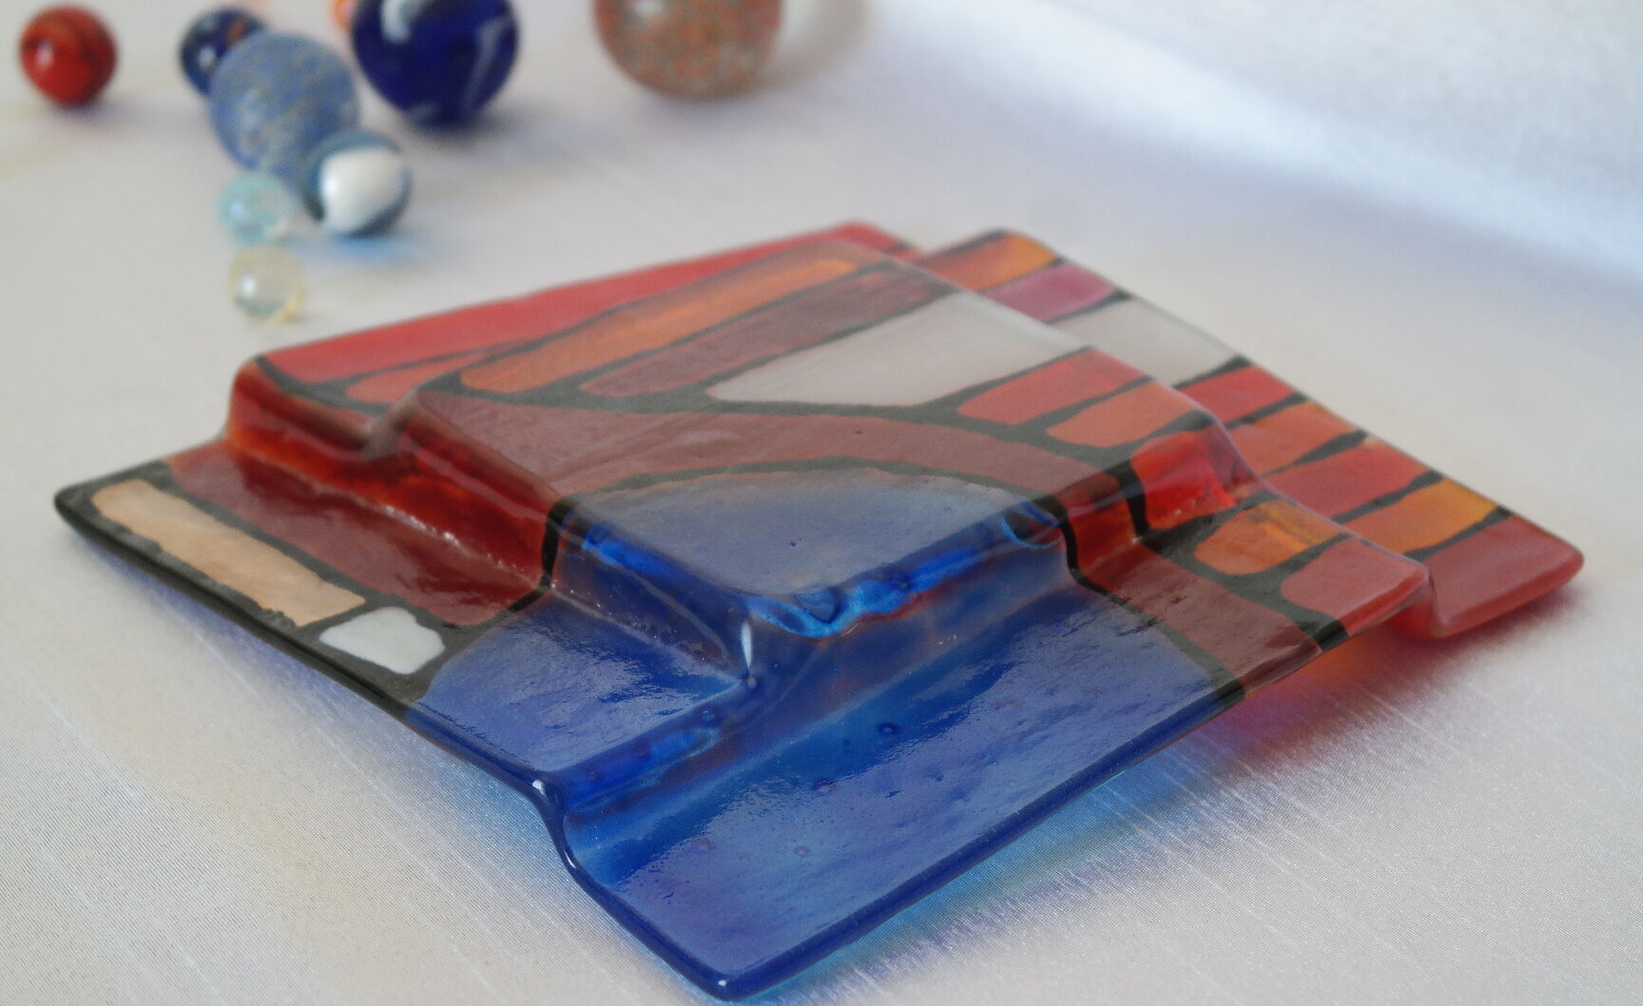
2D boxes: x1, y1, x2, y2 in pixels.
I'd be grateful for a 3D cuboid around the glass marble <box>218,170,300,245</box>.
[{"bbox_3d":[-0.126,-0.066,0.780,0.017,0.017,0.017,0,28,0],"label":"glass marble"}]

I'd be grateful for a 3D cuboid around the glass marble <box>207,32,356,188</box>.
[{"bbox_3d":[-0.124,-0.091,0.809,0.035,0.035,0.035,0,28,0],"label":"glass marble"}]

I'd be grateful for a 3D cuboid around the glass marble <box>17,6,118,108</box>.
[{"bbox_3d":[-0.183,-0.108,0.853,0.024,0.024,0.024,0,28,0],"label":"glass marble"}]

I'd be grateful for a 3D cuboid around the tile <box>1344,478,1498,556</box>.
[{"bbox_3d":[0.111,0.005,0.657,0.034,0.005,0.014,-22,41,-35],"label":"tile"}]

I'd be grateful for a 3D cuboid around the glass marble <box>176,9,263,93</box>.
[{"bbox_3d":[-0.146,-0.110,0.857,0.022,0.022,0.022,0,28,0],"label":"glass marble"}]

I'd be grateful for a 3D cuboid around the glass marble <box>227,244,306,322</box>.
[{"bbox_3d":[-0.118,-0.047,0.746,0.016,0.016,0.016,0,28,0],"label":"glass marble"}]

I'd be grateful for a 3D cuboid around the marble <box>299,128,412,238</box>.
[{"bbox_3d":[-0.104,-0.071,0.783,0.024,0.024,0.024,0,28,0],"label":"marble"}]

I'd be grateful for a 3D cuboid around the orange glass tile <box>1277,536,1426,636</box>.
[{"bbox_3d":[0.092,0.015,0.615,0.024,0.005,0.017,-27,38,-32],"label":"orange glass tile"}]

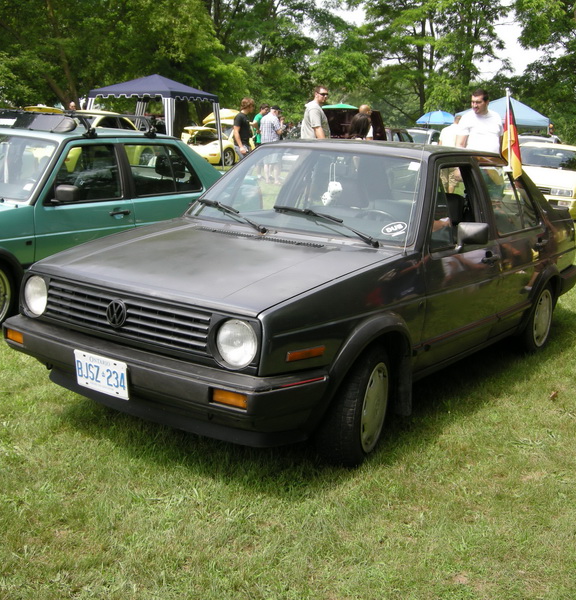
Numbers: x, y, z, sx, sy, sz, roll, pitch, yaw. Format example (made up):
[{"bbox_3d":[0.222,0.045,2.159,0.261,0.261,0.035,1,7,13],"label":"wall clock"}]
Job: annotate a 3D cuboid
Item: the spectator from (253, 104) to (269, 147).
[{"bbox_3d":[-0.622,-3.747,20.067,0.380,1.780,0.520,9,14,29],"label":"spectator"}]

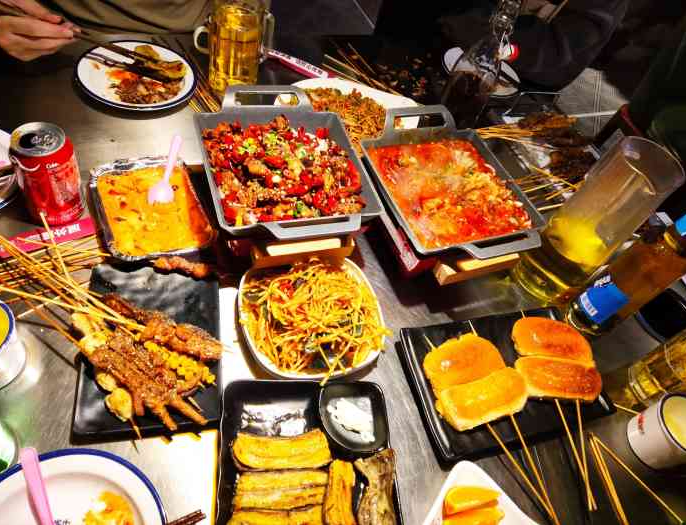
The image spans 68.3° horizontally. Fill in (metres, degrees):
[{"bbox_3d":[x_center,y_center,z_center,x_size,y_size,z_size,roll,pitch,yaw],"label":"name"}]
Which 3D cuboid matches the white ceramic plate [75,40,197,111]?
[{"bbox_3d":[-0.333,-0.302,0.827,0.183,0.021,0.183,9,52,-12],"label":"white ceramic plate"}]

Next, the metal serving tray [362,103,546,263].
[{"bbox_3d":[0.151,-0.108,0.731,0.208,0.062,0.272,-12,59,-25],"label":"metal serving tray"}]

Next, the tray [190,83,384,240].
[{"bbox_3d":[-0.073,-0.123,0.671,0.208,0.062,0.272,-8,58,-23],"label":"tray"}]

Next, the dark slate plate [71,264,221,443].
[{"bbox_3d":[-0.212,0.097,0.569,0.147,0.021,0.198,1,54,-17],"label":"dark slate plate"}]

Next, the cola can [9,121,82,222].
[{"bbox_3d":[-0.356,-0.106,0.612,0.066,0.117,0.066,-1,55,-18],"label":"cola can"}]

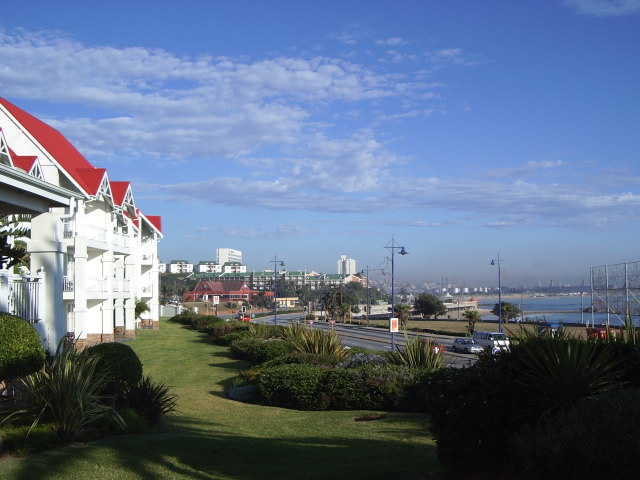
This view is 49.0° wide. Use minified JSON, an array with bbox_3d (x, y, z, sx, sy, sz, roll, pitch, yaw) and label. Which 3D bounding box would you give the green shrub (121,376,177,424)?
[{"bbox_3d":[-4.004,3.769,16.500,1.300,1.150,1.250,0,-4,0],"label":"green shrub"}]

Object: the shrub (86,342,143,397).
[{"bbox_3d":[-4.592,2.929,15.624,1.300,1.250,1.300,0,-4,0],"label":"shrub"}]

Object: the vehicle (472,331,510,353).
[{"bbox_3d":[17.605,10.489,71.915,1.750,1.900,4.500,1,-4,-15],"label":"vehicle"}]

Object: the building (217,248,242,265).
[{"bbox_3d":[-87.800,21.267,681.268,14.000,26.000,38.000,-1,-4,9],"label":"building"}]

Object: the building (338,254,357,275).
[{"bbox_3d":[36.792,38.130,940.000,24.000,37.000,22.000,1,-4,-11],"label":"building"}]

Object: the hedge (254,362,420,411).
[{"bbox_3d":[0.371,3.050,14.913,3.500,1.000,1.700,0,-4,0],"label":"hedge"}]

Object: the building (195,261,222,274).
[{"bbox_3d":[-74.573,18.900,469.910,17.500,10.000,12.000,1,-4,-15],"label":"building"}]

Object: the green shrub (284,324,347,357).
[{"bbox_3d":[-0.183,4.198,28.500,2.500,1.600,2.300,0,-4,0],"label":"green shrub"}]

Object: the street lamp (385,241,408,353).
[{"bbox_3d":[7.870,5.603,72.283,2.600,11.700,0.900,1,-5,-17],"label":"street lamp"}]

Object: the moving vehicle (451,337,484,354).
[{"bbox_3d":[14.985,10.663,70.899,1.680,1.400,4.300,1,-4,-15],"label":"moving vehicle"}]

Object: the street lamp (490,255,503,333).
[{"bbox_3d":[26.124,7.923,103.698,2.400,11.800,0.800,-1,-5,17],"label":"street lamp"}]

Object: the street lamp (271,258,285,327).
[{"bbox_3d":[-5.858,7.323,98.000,2.200,10.300,0.700,2,-5,-22],"label":"street lamp"}]

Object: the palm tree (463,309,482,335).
[{"bbox_3d":[19.969,10.672,92.000,2.600,3.400,2.600,0,-4,0],"label":"palm tree"}]

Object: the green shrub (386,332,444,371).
[{"bbox_3d":[3.126,3.732,23.000,1.900,1.500,1.800,0,-4,0],"label":"green shrub"}]

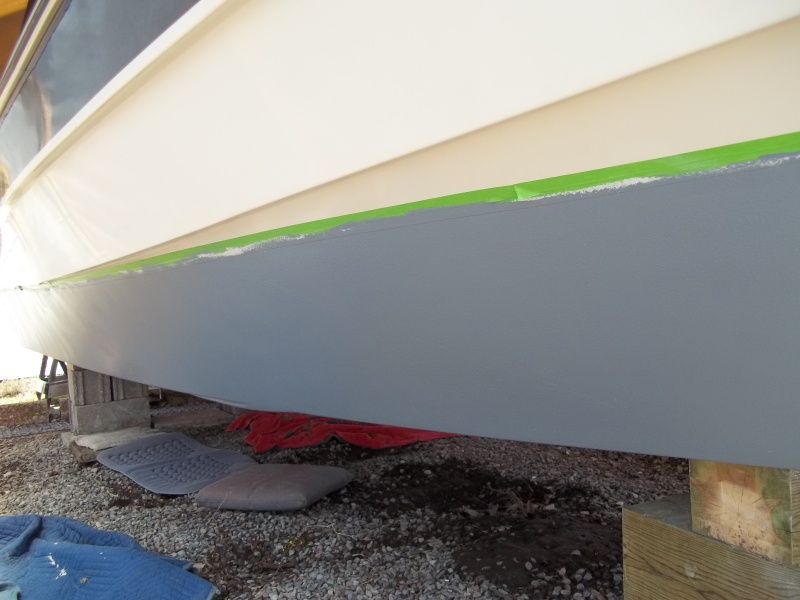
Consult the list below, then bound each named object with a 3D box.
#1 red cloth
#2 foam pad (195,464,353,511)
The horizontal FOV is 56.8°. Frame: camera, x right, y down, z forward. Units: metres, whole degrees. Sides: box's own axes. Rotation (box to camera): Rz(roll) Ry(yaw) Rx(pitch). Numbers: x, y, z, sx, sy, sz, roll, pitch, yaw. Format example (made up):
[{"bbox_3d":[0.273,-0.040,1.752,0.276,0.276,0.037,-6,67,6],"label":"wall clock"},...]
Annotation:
[{"bbox_3d":[-0.291,0.686,4.171,1.330,0.110,0.900,-3,3,0],"label":"red cloth"},{"bbox_3d":[-0.503,0.771,3.063,0.470,0.080,0.410,-2,3,17],"label":"foam pad"}]

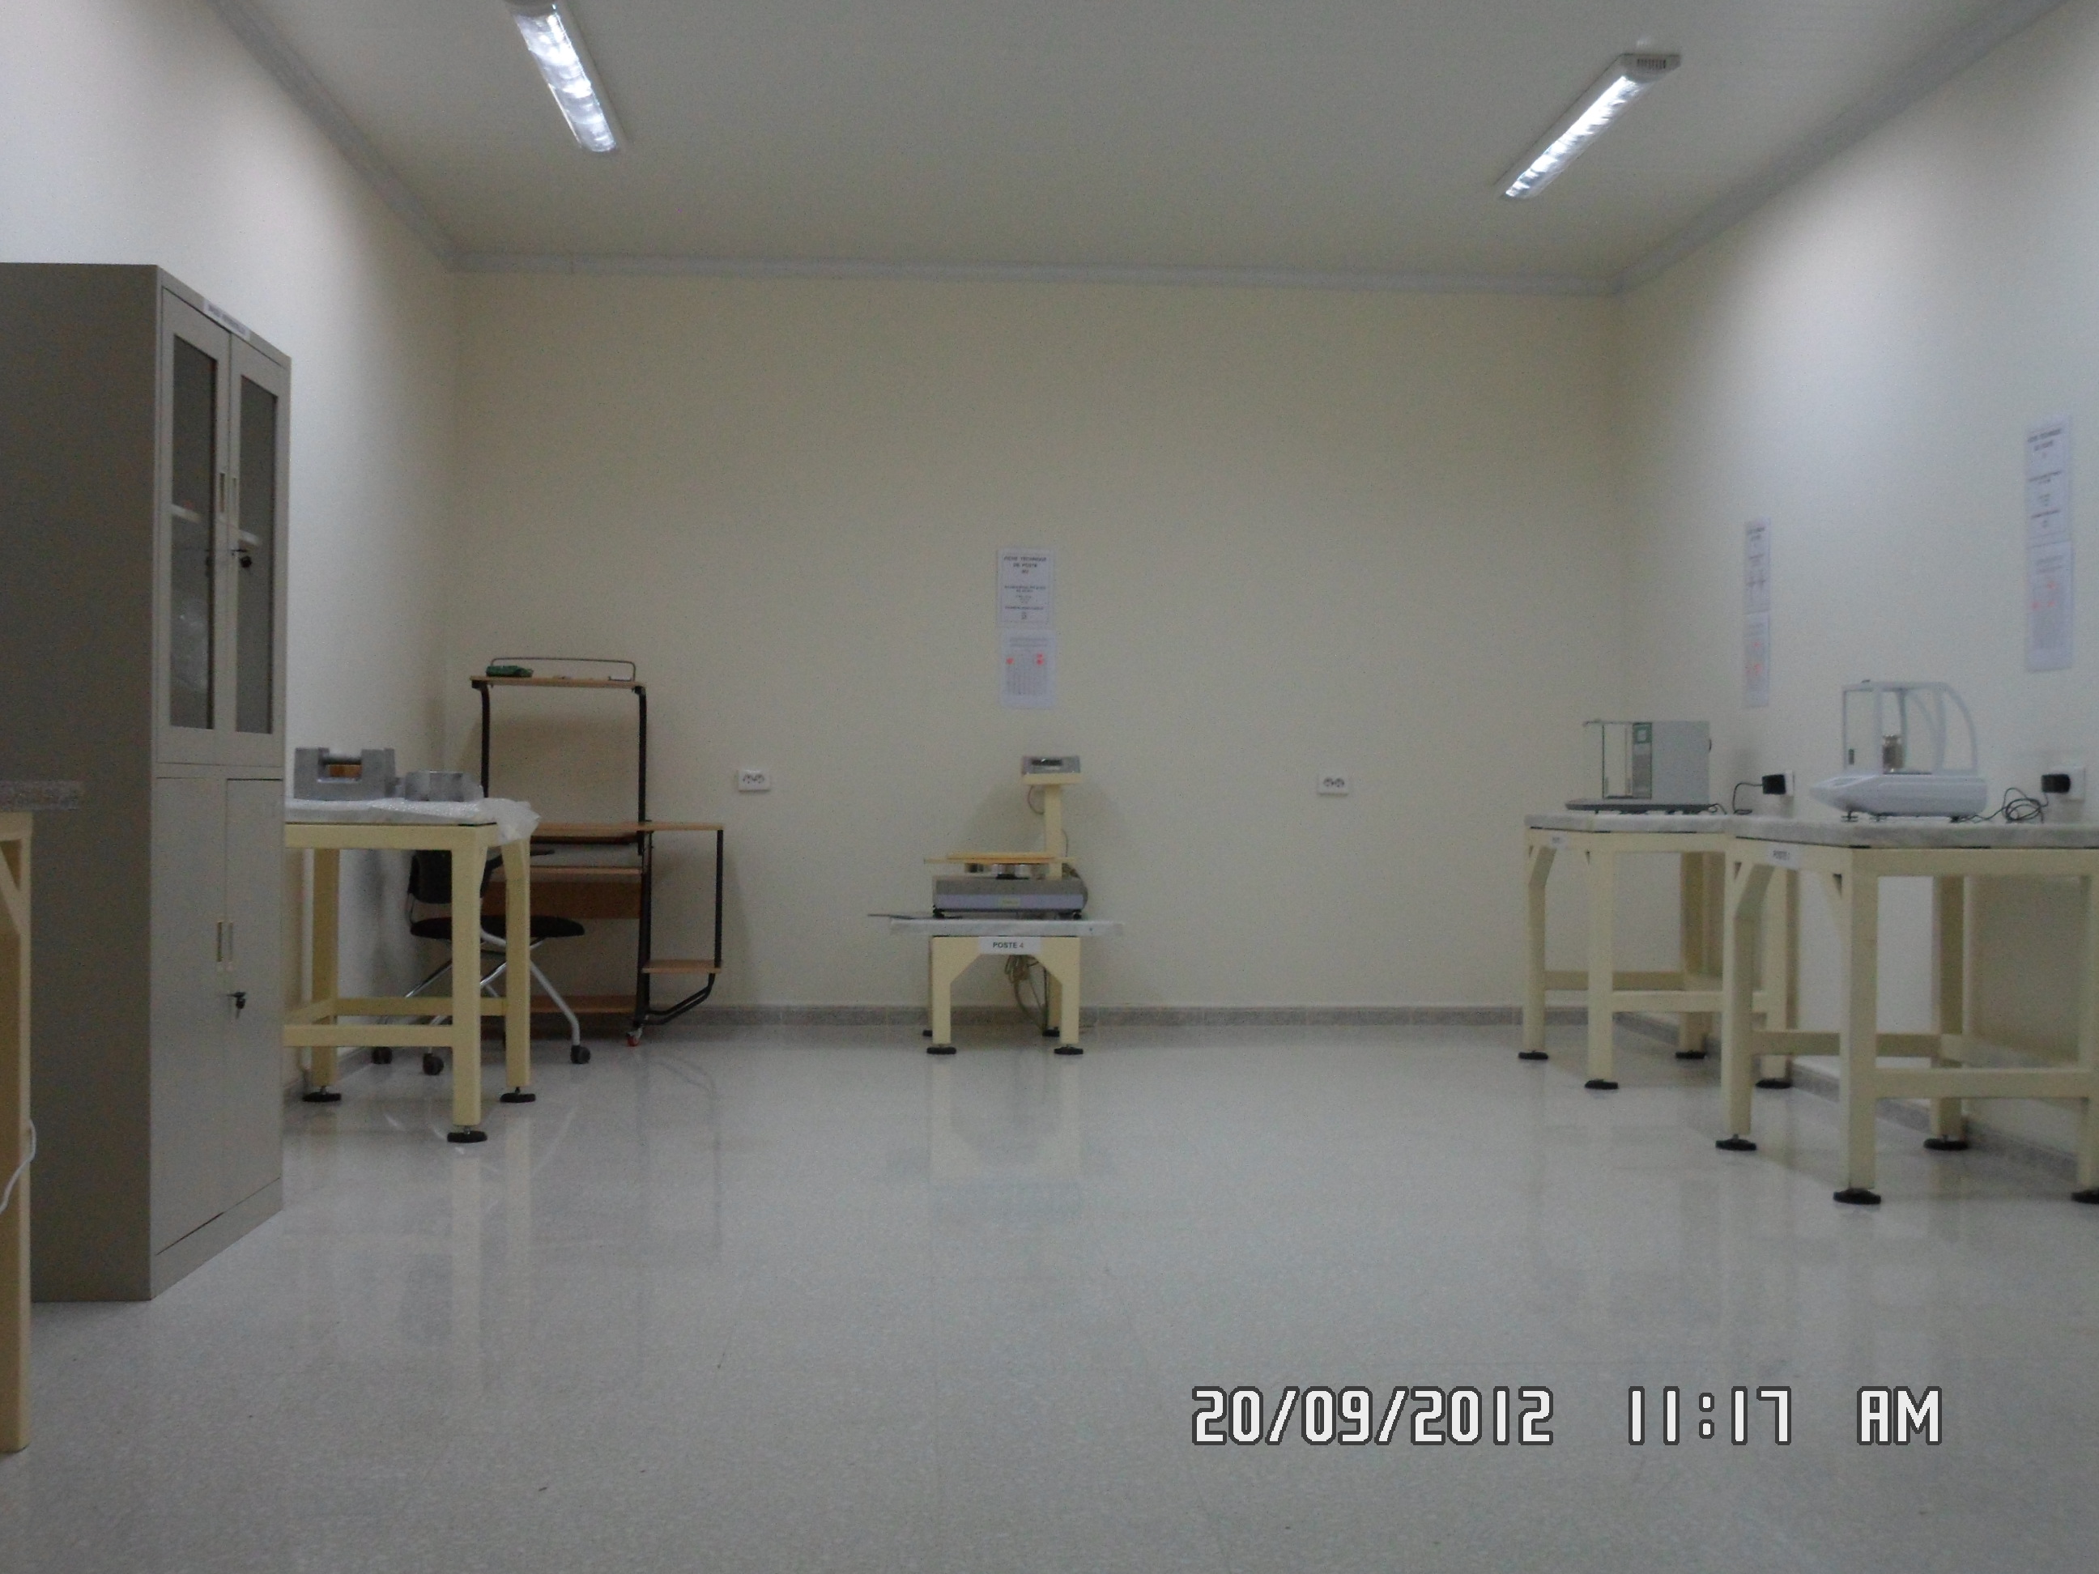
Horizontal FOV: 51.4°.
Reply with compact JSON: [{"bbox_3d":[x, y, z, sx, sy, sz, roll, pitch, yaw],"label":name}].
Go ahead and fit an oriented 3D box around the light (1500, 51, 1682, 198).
[{"bbox_3d":[1.568,-1.920,6.478,0.154,0.070,1.272,0,0,-4],"label":"light"}]

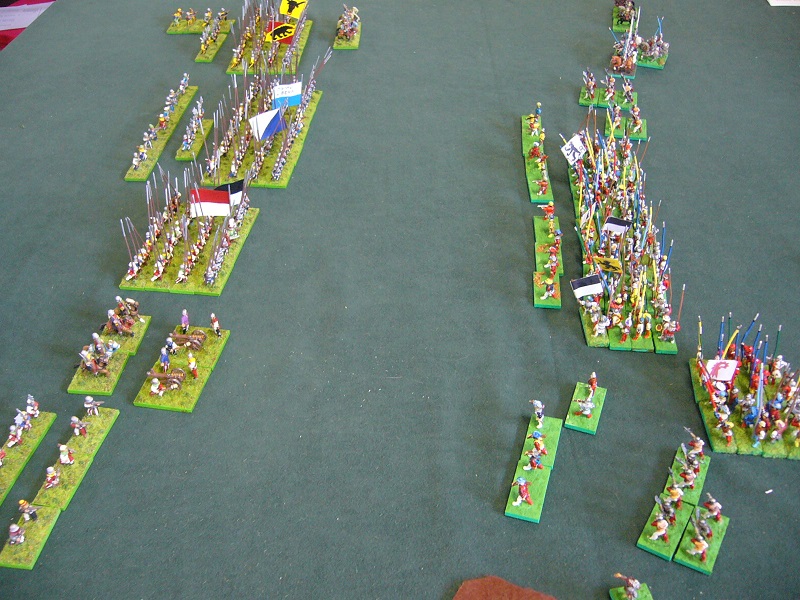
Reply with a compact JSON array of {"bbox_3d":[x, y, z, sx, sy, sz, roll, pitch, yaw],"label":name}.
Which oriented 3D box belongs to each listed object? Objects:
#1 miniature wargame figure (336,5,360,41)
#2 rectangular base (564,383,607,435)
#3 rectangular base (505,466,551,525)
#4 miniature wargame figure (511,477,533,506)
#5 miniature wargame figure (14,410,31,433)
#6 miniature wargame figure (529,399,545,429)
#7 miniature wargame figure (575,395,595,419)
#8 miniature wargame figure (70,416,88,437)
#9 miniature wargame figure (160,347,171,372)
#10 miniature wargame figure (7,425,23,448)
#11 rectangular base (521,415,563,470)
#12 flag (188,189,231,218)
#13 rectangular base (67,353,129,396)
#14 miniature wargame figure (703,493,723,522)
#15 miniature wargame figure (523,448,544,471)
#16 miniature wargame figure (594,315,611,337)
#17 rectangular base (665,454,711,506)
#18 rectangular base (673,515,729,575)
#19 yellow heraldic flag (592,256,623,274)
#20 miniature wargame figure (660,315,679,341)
[{"bbox_3d":[-0.064,-0.350,1.019,0.028,0.028,0.040,-1,40,1],"label":"miniature wargame figure"},{"bbox_3d":[0.124,0.072,0.537,0.020,0.003,0.040,14,43,16],"label":"rectangular base"},{"bbox_3d":[0.077,0.114,0.481,0.020,0.003,0.040,11,41,14],"label":"rectangular base"},{"bbox_3d":[0.070,0.110,0.466,0.013,0.021,0.009,6,40,8],"label":"miniature wargame figure"},{"bbox_3d":[-0.244,0.078,0.526,0.011,0.018,0.008,2,40,4],"label":"miniature wargame figure"},{"bbox_3d":[0.088,0.073,0.513,0.009,0.022,0.007,9,41,12],"label":"miniature wargame figure"},{"bbox_3d":[0.119,0.069,0.520,0.013,0.015,0.009,11,41,14],"label":"miniature wargame figure"},{"bbox_3d":[-0.205,0.080,0.518,0.013,0.017,0.009,6,41,8],"label":"miniature wargame figure"},{"bbox_3d":[-0.163,0.041,0.560,0.008,0.021,0.009,20,45,22],"label":"miniature wargame figure"},{"bbox_3d":[-0.242,0.085,0.509,0.010,0.017,0.008,1,40,2],"label":"miniature wargame figure"},{"bbox_3d":[0.090,0.089,0.510,0.020,0.003,0.040,11,41,14],"label":"rectangular base"},{"bbox_3d":[-0.154,-0.078,0.659,0.031,0.025,0.003,0,39,-9],"label":"flag"},{"bbox_3d":[-0.213,0.052,0.572,0.030,0.003,0.040,1,40,3],"label":"rectangular base"},{"bbox_3d":[0.179,0.119,0.463,0.013,0.020,0.009,19,44,22],"label":"miniature wargame figure"},{"bbox_3d":[0.081,0.096,0.490,0.011,0.018,0.009,6,40,8],"label":"miniature wargame figure"},{"bbox_3d":[0.146,0.018,0.584,0.011,0.018,0.010,3,41,5],"label":"miniature wargame figure"},{"bbox_3d":[0.176,0.108,0.494,0.020,0.003,0.040,18,44,21],"label":"rectangular base"},{"bbox_3d":[0.170,0.135,0.454,0.020,0.003,0.040,20,44,24],"label":"rectangular base"},{"bbox_3d":[0.151,-0.025,0.583,0.018,0.018,0.003,10,64,36],"label":"yellow heraldic flag"},{"bbox_3d":[0.191,0.020,0.573,0.013,0.020,0.009,1,40,3],"label":"miniature wargame figure"}]

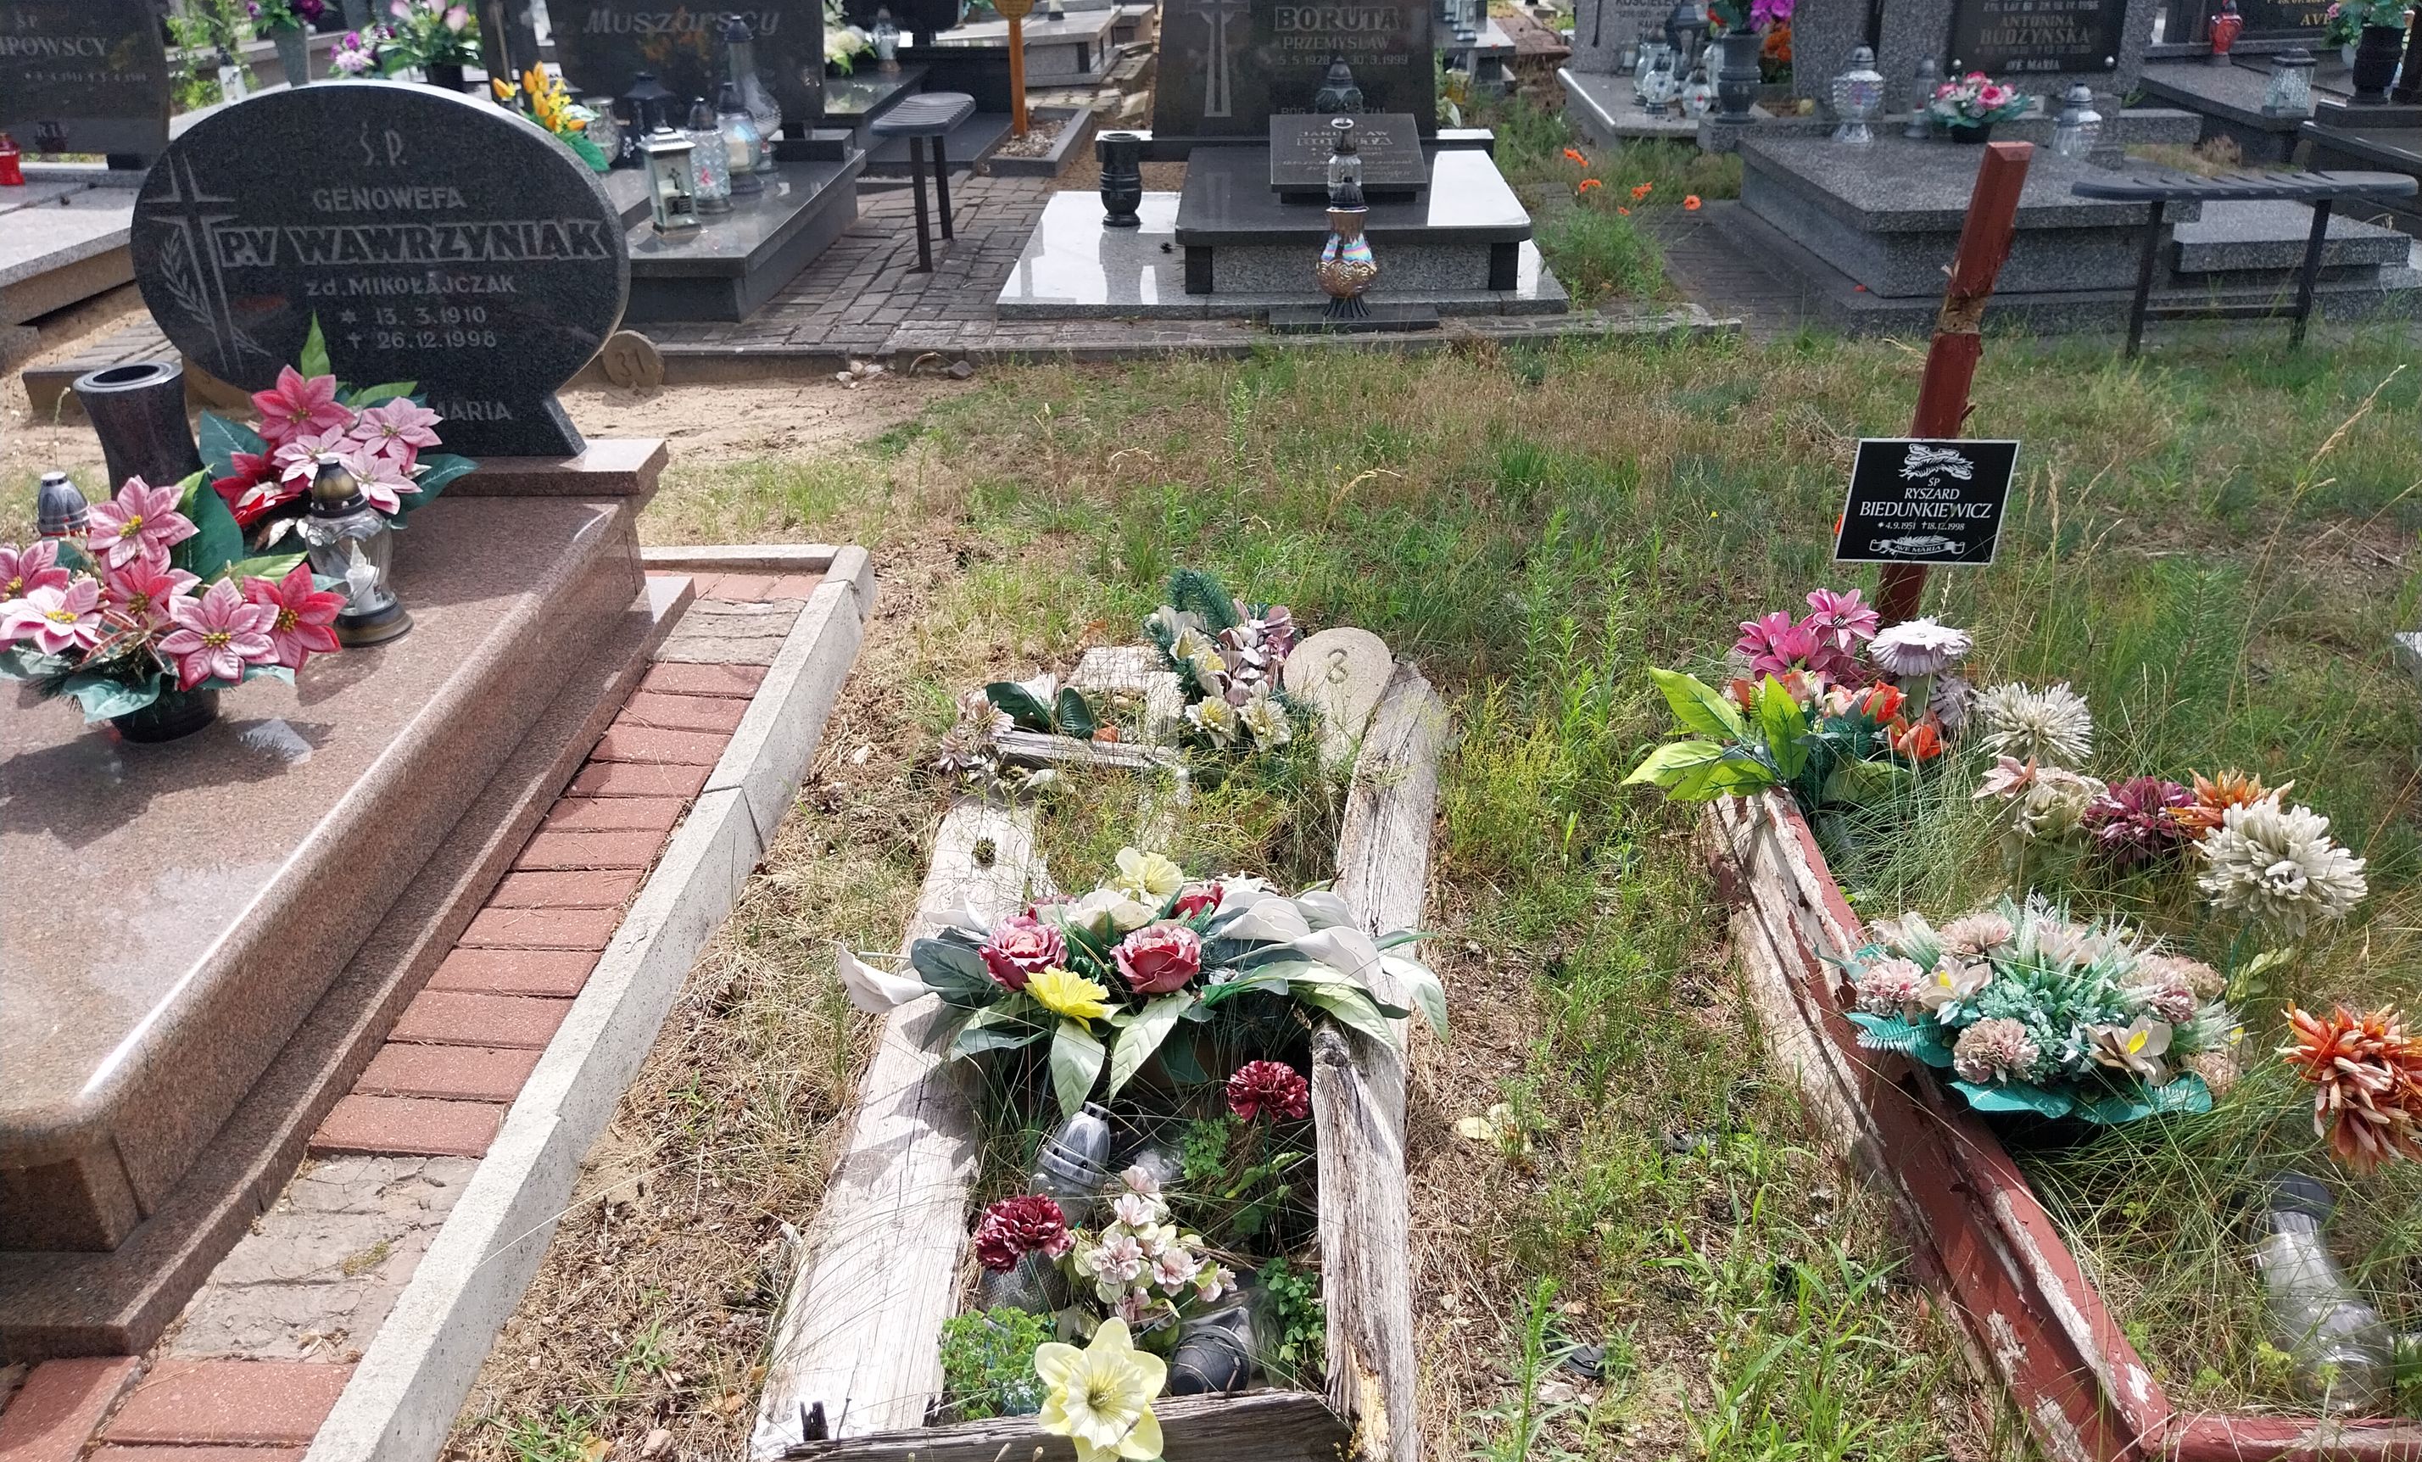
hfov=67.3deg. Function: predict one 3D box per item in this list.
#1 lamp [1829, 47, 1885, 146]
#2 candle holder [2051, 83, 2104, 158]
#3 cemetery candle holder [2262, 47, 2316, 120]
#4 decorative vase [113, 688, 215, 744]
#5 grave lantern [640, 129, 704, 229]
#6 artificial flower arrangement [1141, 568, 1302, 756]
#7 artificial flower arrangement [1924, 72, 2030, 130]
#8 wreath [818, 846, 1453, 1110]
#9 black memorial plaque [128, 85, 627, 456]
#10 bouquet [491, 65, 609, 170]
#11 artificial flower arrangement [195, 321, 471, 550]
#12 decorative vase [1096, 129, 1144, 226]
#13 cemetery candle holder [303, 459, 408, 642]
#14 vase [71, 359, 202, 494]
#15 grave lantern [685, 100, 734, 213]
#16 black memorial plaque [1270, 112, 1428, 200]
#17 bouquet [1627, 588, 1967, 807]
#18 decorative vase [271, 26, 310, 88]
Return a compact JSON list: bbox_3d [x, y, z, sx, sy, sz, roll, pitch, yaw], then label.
[{"bbox_3d":[2.275,-2.235,6.384,0.175,0.300,0.175,-2,26,-1],"label":"lamp"},{"bbox_3d":[2.694,-1.899,5.661,0.155,0.220,0.155,-1,27,0],"label":"candle holder"},{"bbox_3d":[3.923,-2.363,6.623,0.180,0.260,0.180,-1,27,0],"label":"cemetery candle holder"},{"bbox_3d":[-1.484,-0.039,2.565,0.150,0.090,0.150,-1,26,1],"label":"decorative vase"},{"bbox_3d":[-1.643,-1.675,5.533,0.155,0.275,0.155,-17,31,-29],"label":"grave lantern"},{"bbox_3d":[0.016,-0.107,2.819,0.240,0.260,0.200,-1,27,0],"label":"artificial flower arrangement"},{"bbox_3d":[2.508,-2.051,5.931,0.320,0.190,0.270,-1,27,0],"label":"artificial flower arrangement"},{"bbox_3d":[-0.083,0.285,2.130,0.690,0.250,0.340,-1,26,1],"label":"wreath"},{"bbox_3d":[-1.432,-0.795,3.182,0.860,0.650,0.065,0,27,4],"label":"black memorial plaque"},{"bbox_3d":[-2.454,-2.264,6.750,0.420,0.400,0.340,0,27,2],"label":"bouquet"},{"bbox_3d":[-1.418,-0.464,2.979,0.410,0.400,0.340,0,27,4],"label":"artificial flower arrangement"},{"bbox_3d":[-0.333,-2.025,6.685,0.150,0.297,0.150,-1,26,1],"label":"decorative vase"},{"bbox_3d":[-1.324,-0.287,2.810,0.135,0.274,0.135,-1,26,1],"label":"cemetery candle holder"},{"bbox_3d":[-1.771,-0.441,3.044,0.165,0.310,0.165,0,27,4],"label":"vase"},{"bbox_3d":[-1.709,-1.957,6.200,0.155,0.345,0.155,0,27,2],"label":"grave lantern"},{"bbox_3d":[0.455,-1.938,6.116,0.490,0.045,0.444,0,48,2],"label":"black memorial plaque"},{"bbox_3d":[0.864,-0.049,2.675,0.470,0.290,0.270,-1,27,0],"label":"bouquet"},{"bbox_3d":[-4.039,-2.946,8.029,0.160,0.323,0.160,-1,26,1],"label":"decorative vase"}]

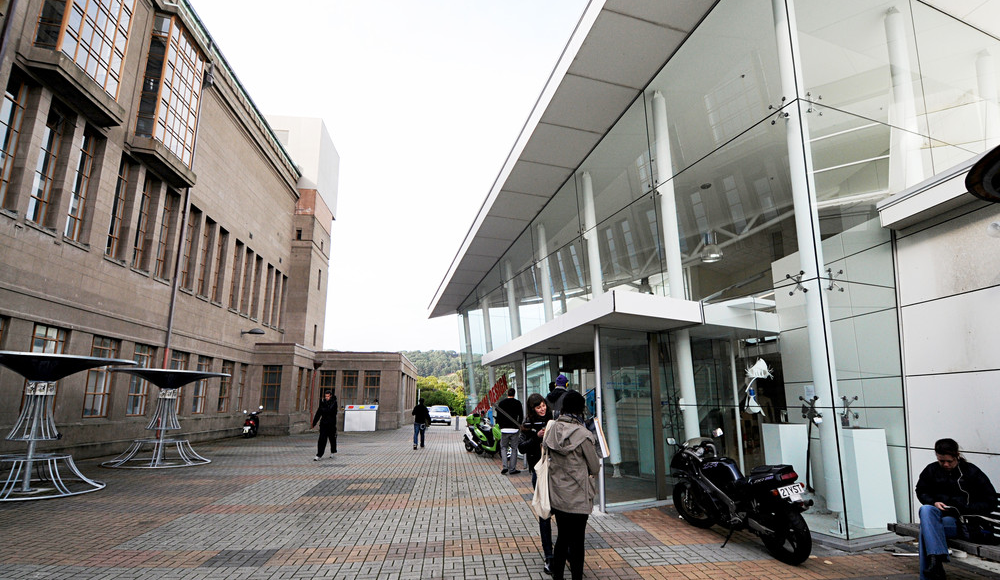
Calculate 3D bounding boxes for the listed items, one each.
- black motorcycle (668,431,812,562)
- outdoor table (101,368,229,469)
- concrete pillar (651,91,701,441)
[{"bbox_3d":[2.592,2.239,5.519,0.680,1.080,2.000,3,-13,-13],"label":"black motorcycle"},{"bbox_3d":[-8.914,3.388,13.291,2.700,2.340,2.700,1,-13,-6],"label":"outdoor table"},{"bbox_3d":[2.700,-0.011,7.657,0.222,6.027,0.222,-6,0,-7],"label":"concrete pillar"}]

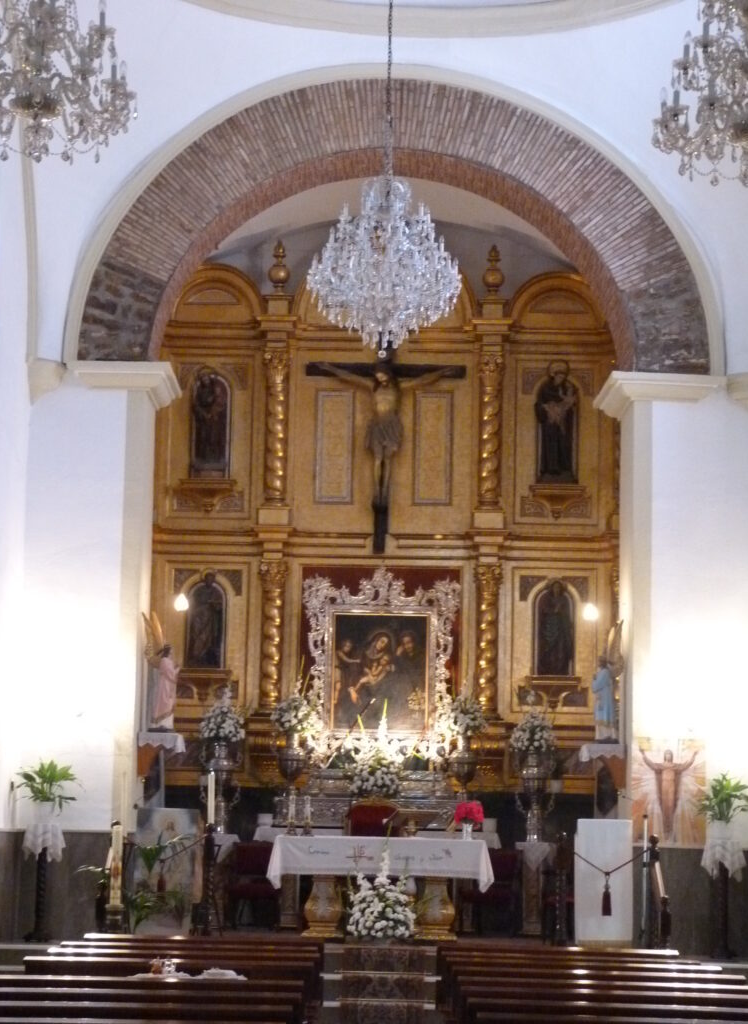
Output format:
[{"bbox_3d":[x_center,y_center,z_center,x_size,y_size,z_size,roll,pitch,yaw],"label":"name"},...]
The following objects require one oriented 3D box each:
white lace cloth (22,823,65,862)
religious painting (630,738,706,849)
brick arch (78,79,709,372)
[{"bbox_3d":[-2.869,2.869,21.067,0.355,0.345,0.355,1,-7,0],"label":"white lace cloth"},{"bbox_3d":[2.601,2.471,21.380,0.639,0.939,0.030,1,-7,0],"label":"religious painting"},{"bbox_3d":[0.203,-2.536,22.388,5.628,2.671,1.100,1,-8,0],"label":"brick arch"}]

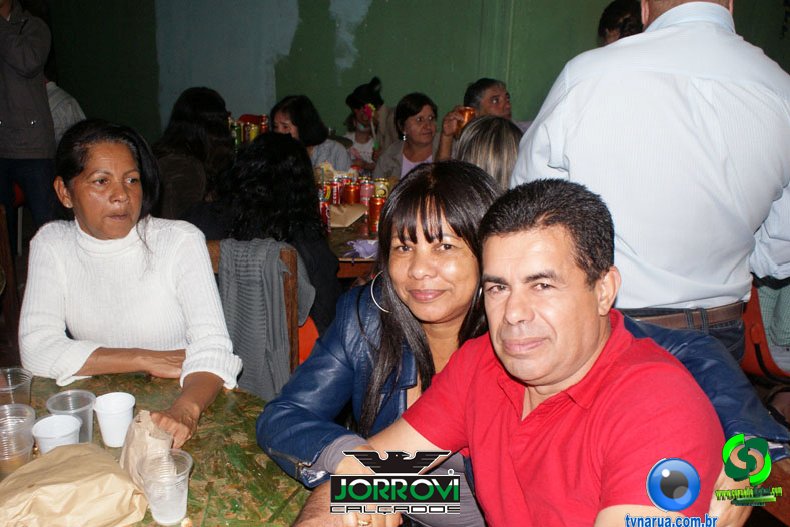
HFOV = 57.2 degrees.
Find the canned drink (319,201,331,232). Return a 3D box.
[{"bbox_3d":[-0.280,-0.186,2.800,0.066,0.122,0.066,1,13,0],"label":"canned drink"}]

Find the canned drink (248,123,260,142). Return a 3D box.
[{"bbox_3d":[-0.825,-0.750,4.260,0.066,0.122,0.066,4,16,0],"label":"canned drink"}]

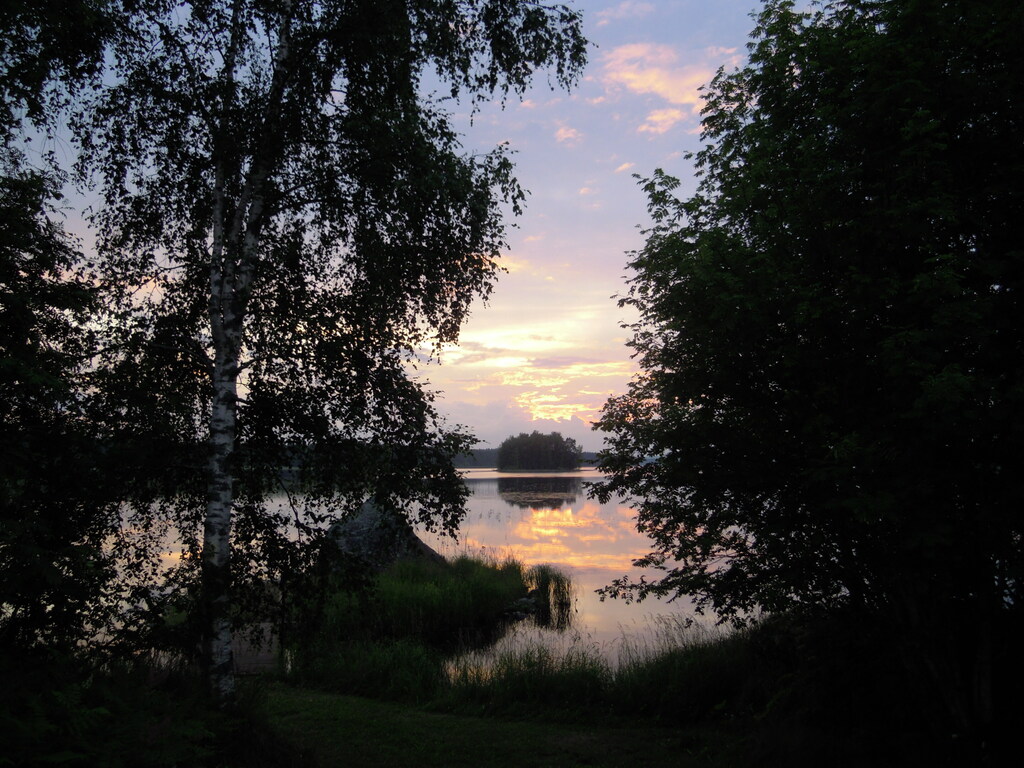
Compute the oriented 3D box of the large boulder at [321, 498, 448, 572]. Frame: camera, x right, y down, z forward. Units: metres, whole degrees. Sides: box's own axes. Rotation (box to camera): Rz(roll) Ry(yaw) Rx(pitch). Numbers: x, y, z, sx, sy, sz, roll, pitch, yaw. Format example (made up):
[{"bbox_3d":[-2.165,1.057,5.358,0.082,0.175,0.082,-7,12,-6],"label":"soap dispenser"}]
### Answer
[{"bbox_3d":[-1.910,2.330,12.500,1.850,1.300,1.600,0,-6,0],"label":"large boulder"}]

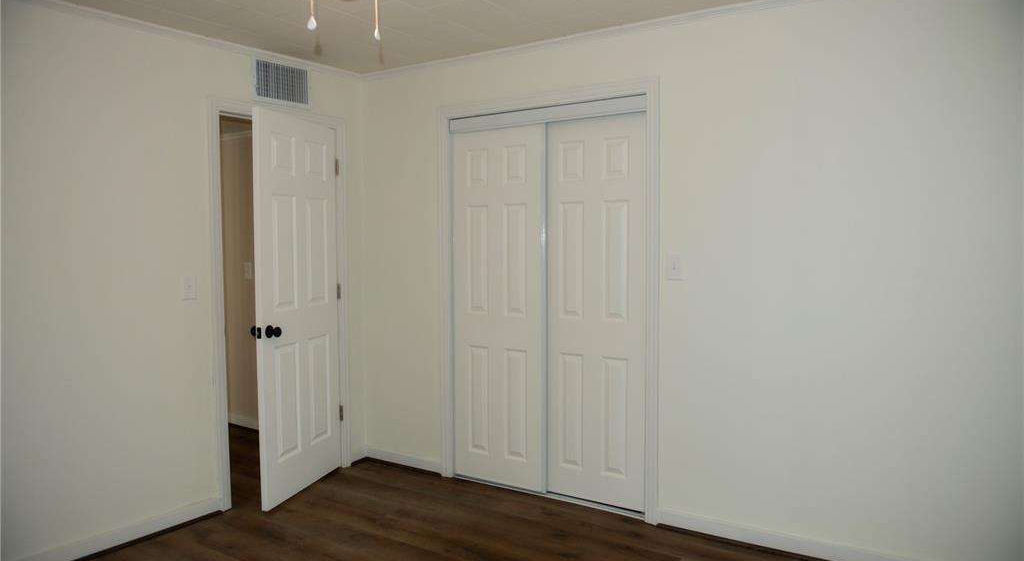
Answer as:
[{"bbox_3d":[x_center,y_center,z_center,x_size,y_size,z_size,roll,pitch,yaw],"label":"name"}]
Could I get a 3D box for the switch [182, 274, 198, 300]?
[{"bbox_3d":[-1.558,0.033,3.316,0.012,0.120,0.075,2,4,34],"label":"switch"}]

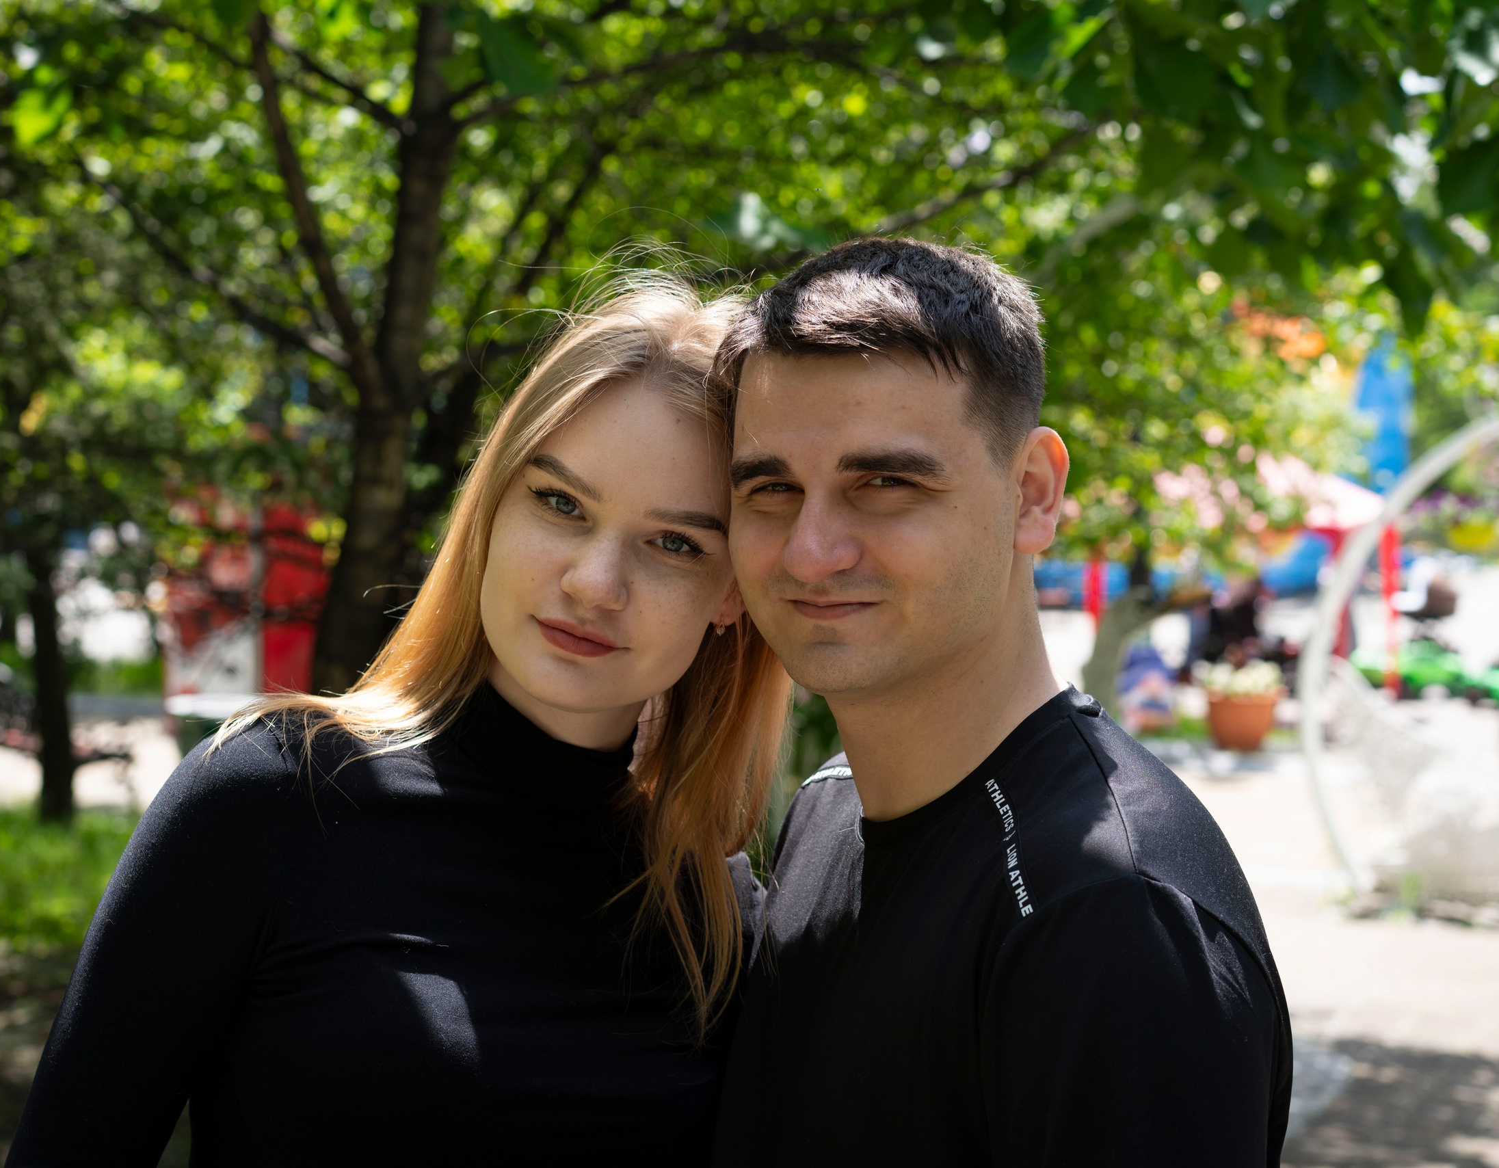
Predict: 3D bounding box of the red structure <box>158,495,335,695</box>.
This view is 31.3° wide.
[{"bbox_3d":[-4.370,0.290,23.200,1.050,2.050,0.970,0,0,26],"label":"red structure"}]

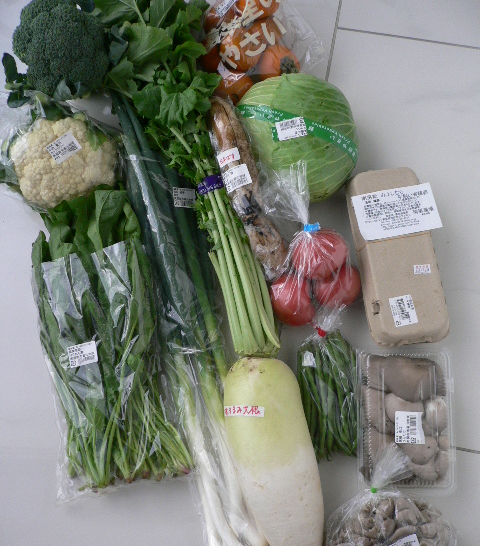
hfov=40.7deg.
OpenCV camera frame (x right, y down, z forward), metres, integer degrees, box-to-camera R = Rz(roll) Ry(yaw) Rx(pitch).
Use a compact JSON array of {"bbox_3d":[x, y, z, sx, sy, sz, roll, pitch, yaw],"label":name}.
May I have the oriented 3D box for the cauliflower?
[{"bbox_3d":[-0.254,-0.160,0.926,0.155,0.120,0.140,-1,77,3],"label":"cauliflower"}]

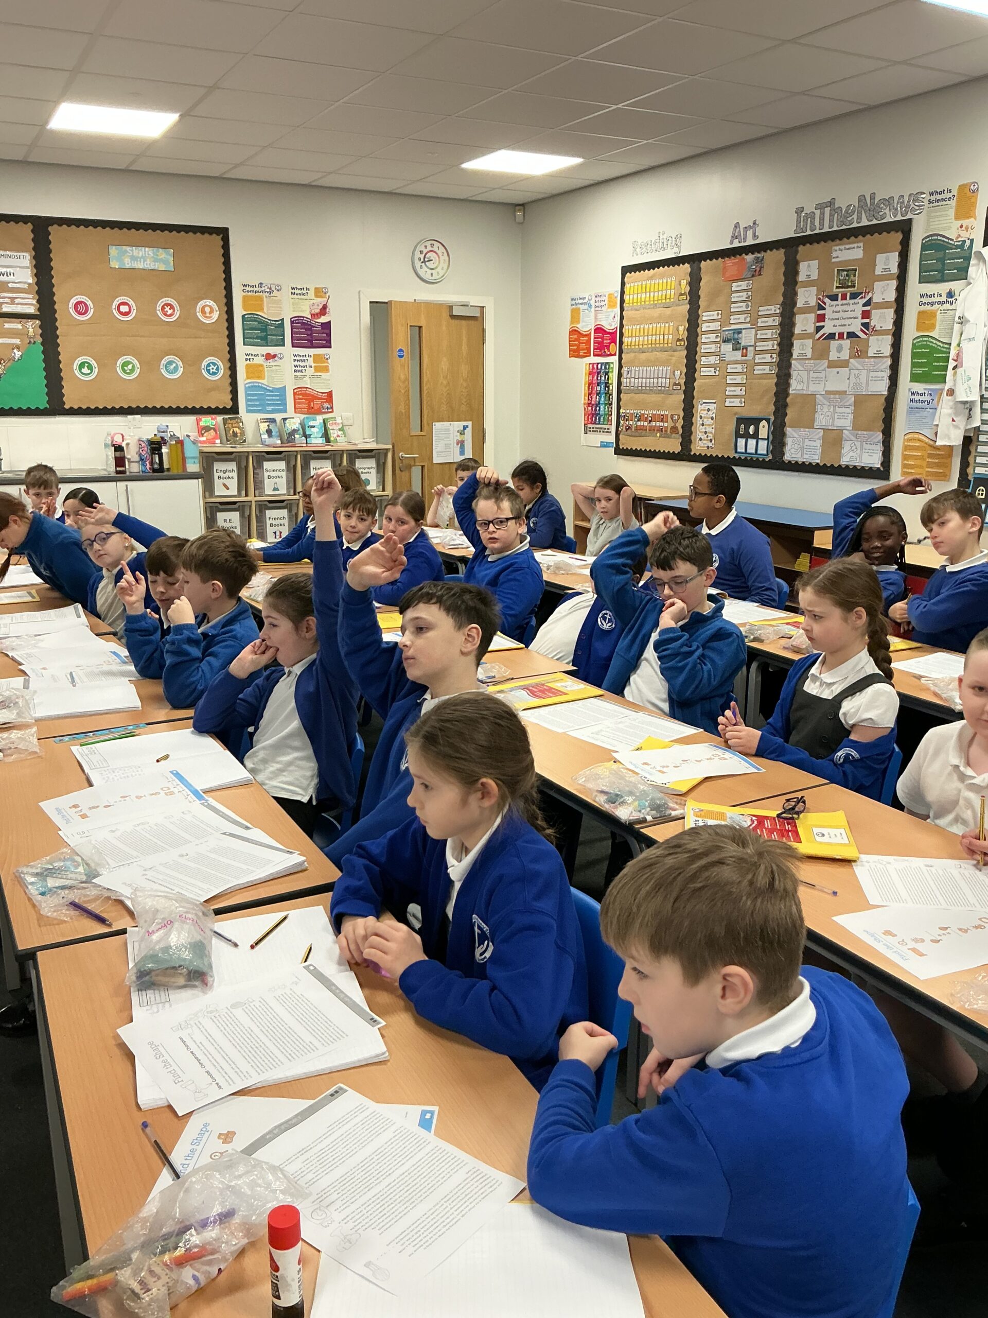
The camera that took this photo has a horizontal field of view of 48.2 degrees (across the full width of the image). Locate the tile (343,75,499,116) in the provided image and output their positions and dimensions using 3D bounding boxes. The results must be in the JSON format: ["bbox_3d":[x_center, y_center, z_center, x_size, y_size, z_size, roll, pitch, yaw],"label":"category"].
[{"bbox_3d":[-0.341,-2.648,5.182,0.595,0.020,0.595,-7,16,-27],"label":"tile"}]

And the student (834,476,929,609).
[{"bbox_3d":[1.469,-0.128,4.336,0.420,1.160,0.460,14,20,43],"label":"student"}]

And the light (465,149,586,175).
[{"bbox_3d":[0.177,-3.043,6.743,0.595,0.030,0.595,-7,16,-26],"label":"light"}]

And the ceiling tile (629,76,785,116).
[{"bbox_3d":[1.000,-2.644,5.201,0.595,0.020,0.595,-7,16,-27],"label":"ceiling tile"}]

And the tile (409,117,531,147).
[{"bbox_3d":[-0.085,-2.844,5.966,0.595,0.020,0.595,-7,16,-27],"label":"tile"}]

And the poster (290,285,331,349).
[{"bbox_3d":[-1.284,-2.394,7.743,0.297,0.418,0.005,-7,16,-27],"label":"poster"}]

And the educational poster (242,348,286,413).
[{"bbox_3d":[-1.595,-1.931,7.699,0.300,0.420,0.010,-7,16,-27],"label":"educational poster"}]

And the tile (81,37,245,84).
[{"bbox_3d":[-1.409,-2.519,4.646,0.595,0.020,0.595,-7,16,-27],"label":"tile"}]

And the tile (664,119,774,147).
[{"bbox_3d":[1.190,-2.828,5.944,0.435,0.020,0.595,-7,16,-26],"label":"tile"}]

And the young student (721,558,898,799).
[{"bbox_3d":[0.752,0.319,2.641,0.470,1.115,0.440,-6,16,-24],"label":"young student"}]

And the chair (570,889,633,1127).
[{"bbox_3d":[-0.035,0.752,1.788,0.480,0.700,0.470,-7,16,-27],"label":"chair"}]

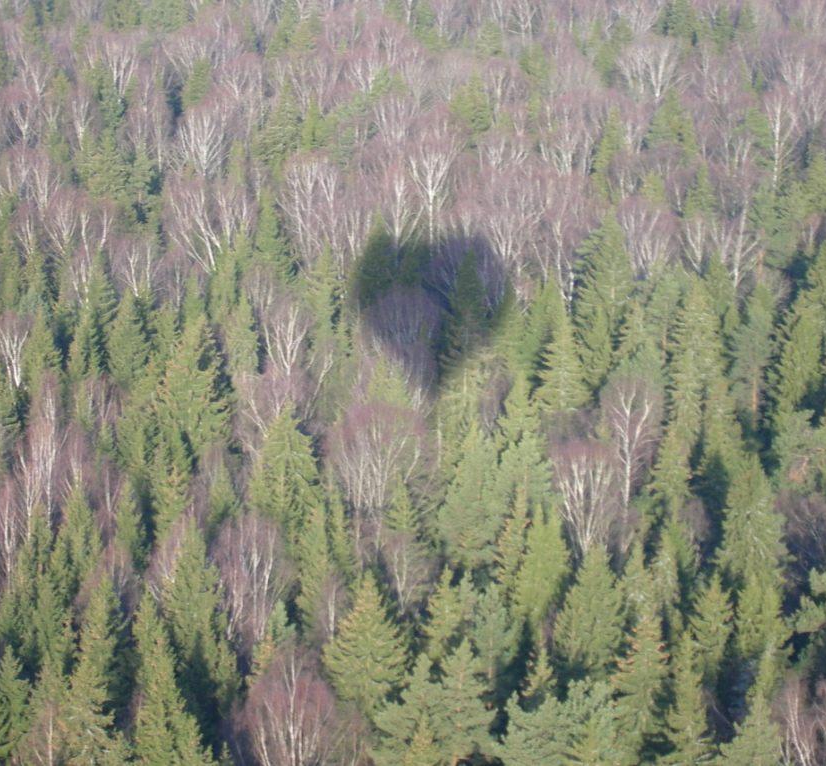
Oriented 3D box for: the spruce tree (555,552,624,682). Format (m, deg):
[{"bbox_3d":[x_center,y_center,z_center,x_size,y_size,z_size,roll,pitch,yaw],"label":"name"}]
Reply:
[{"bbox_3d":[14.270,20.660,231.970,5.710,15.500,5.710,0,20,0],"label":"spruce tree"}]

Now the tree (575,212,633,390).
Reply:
[{"bbox_3d":[20.290,-7.610,305.990,6.280,22.000,6.280,0,20,0],"label":"tree"}]

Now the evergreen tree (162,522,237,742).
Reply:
[{"bbox_3d":[-17.150,20.840,231.470,6.010,20.500,6.010,0,20,0],"label":"evergreen tree"}]

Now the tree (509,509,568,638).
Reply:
[{"bbox_3d":[10.580,17.780,239.890,4.920,15.500,4.920,0,20,0],"label":"tree"}]

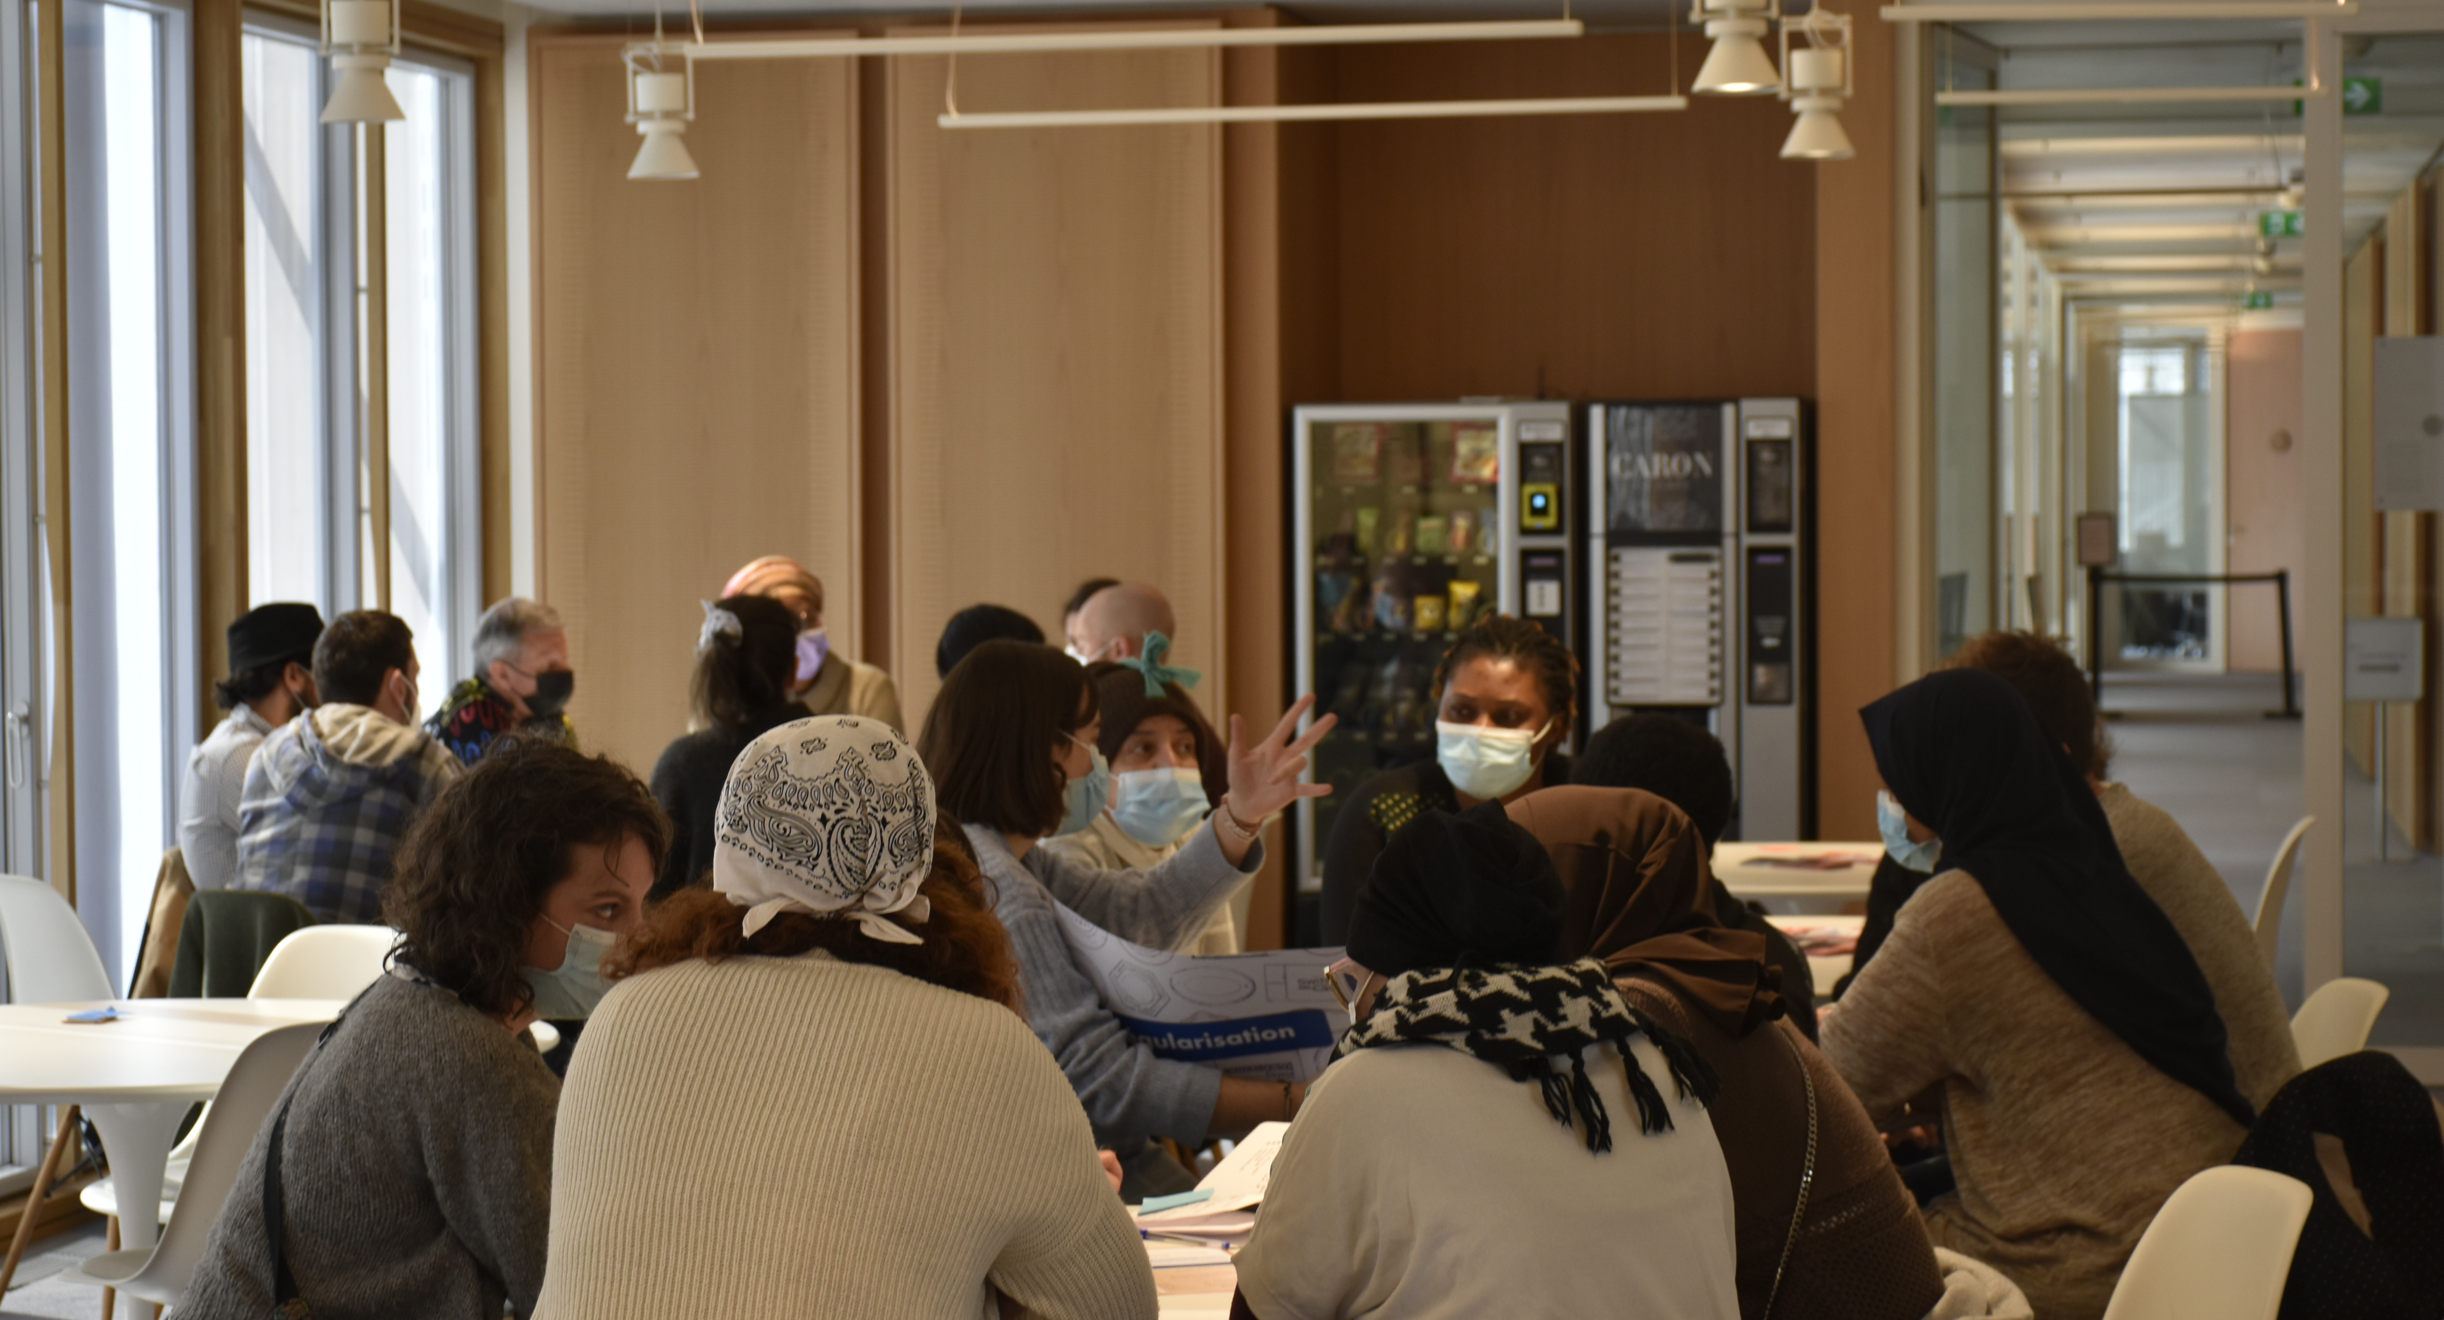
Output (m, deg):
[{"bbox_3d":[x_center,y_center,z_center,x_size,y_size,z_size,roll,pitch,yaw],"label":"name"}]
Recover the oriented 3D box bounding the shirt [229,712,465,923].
[{"bbox_3d":[-1.551,0.421,9.200,0.500,0.640,0.380,1,2,30],"label":"shirt"}]

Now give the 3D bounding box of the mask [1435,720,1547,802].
[{"bbox_3d":[0.350,0.132,6.650,0.140,0.108,0.085,0,8,19],"label":"mask"}]

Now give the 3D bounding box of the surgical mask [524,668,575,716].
[{"bbox_3d":[-1.313,0.065,9.950,0.090,0.100,0.130,0,2,22],"label":"surgical mask"}]

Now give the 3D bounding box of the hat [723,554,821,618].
[{"bbox_3d":[-0.870,-0.137,9.850,0.220,0.140,0.190,1,2,41],"label":"hat"}]

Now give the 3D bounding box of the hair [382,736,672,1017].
[{"bbox_3d":[-0.636,0.197,4.650,0.255,0.250,0.215,9,5,20],"label":"hair"}]

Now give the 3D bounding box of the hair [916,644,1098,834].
[{"bbox_3d":[-0.262,0.098,6.200,0.205,0.250,0.195,-1,2,-25],"label":"hair"}]

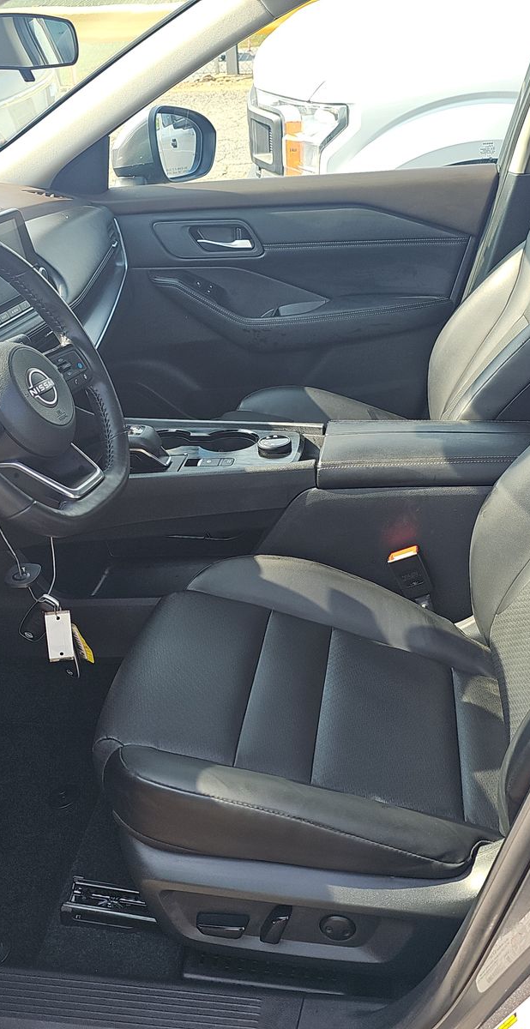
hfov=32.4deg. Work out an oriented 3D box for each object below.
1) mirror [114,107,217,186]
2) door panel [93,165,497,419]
[{"bbox_3d":[-0.237,-0.885,2.178,0.140,0.185,0.235,13,29,31],"label":"mirror"},{"bbox_3d":[0.055,-0.421,2.028,0.900,0.630,0.140,1,25,8],"label":"door panel"}]

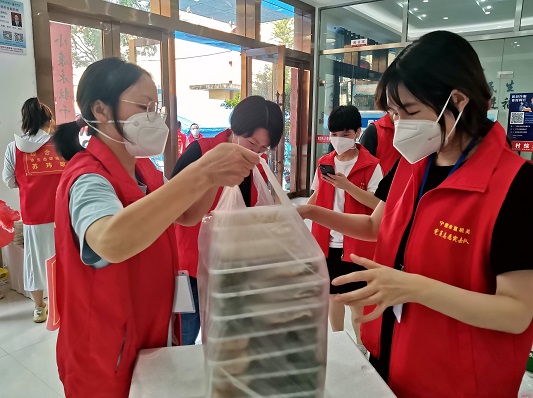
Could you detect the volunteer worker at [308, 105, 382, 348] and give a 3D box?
[{"bbox_3d":[0.477,0.237,2.403,0.460,1.560,0.360,5,12,22],"label":"volunteer worker"}]

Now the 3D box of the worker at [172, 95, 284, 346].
[{"bbox_3d":[-0.175,0.326,1.862,0.500,1.580,0.550,-10,16,-44],"label":"worker"}]

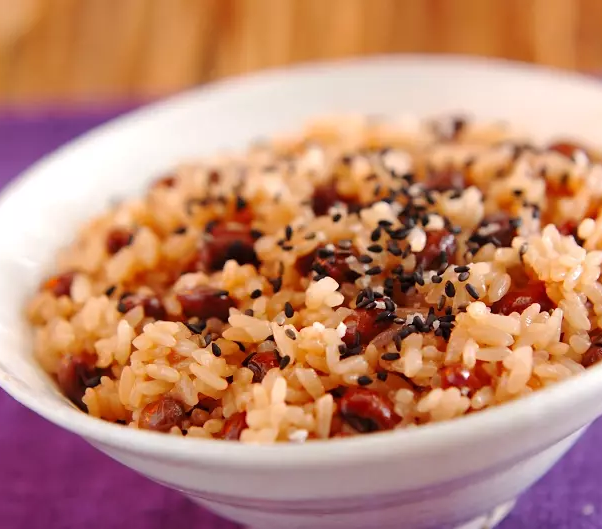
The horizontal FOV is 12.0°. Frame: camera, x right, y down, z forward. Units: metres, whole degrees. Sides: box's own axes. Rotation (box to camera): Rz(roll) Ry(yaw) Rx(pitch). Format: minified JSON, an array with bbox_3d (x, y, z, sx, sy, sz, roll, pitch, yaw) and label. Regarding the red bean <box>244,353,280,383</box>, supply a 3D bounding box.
[{"bbox_3d":[-0.006,0.016,0.450,0.008,0.005,0.006,-12,33,-9],"label":"red bean"}]

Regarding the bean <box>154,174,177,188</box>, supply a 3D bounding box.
[{"bbox_3d":[-0.024,-0.014,0.504,0.008,0.005,0.006,-10,32,-5],"label":"bean"}]

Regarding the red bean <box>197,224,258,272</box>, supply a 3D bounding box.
[{"bbox_3d":[-0.012,-0.003,0.471,0.010,0.007,0.007,-1,31,12],"label":"red bean"}]

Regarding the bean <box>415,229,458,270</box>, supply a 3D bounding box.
[{"bbox_3d":[0.022,-0.002,0.462,0.006,0.006,0.009,14,37,33],"label":"bean"}]

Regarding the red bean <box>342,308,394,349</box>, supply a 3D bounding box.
[{"bbox_3d":[0.010,0.010,0.444,0.009,0.006,0.006,-25,34,-27],"label":"red bean"}]

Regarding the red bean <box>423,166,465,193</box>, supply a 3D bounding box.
[{"bbox_3d":[0.025,-0.014,0.491,0.009,0.006,0.006,0,33,11],"label":"red bean"}]

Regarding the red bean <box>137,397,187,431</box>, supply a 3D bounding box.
[{"bbox_3d":[-0.021,0.023,0.434,0.008,0.006,0.006,-11,30,-5],"label":"red bean"}]

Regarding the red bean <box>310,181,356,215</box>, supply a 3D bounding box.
[{"bbox_3d":[0.006,-0.011,0.487,0.009,0.006,0.006,6,34,19],"label":"red bean"}]

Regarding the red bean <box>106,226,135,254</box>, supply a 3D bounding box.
[{"bbox_3d":[-0.031,-0.004,0.481,0.007,0.006,0.006,-28,36,-31],"label":"red bean"}]

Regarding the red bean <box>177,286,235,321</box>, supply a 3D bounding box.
[{"bbox_3d":[-0.015,0.006,0.456,0.010,0.006,0.006,8,34,25],"label":"red bean"}]

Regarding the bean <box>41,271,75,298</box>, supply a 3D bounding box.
[{"bbox_3d":[-0.040,0.003,0.481,0.008,0.005,0.006,-17,34,-17],"label":"bean"}]

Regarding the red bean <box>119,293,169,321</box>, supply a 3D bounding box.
[{"bbox_3d":[-0.026,0.007,0.468,0.009,0.005,0.006,8,35,22],"label":"red bean"}]

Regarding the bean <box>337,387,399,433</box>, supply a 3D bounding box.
[{"bbox_3d":[0.011,0.022,0.440,0.009,0.006,0.006,18,40,34],"label":"bean"}]

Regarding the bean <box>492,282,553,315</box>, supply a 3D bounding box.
[{"bbox_3d":[0.035,0.005,0.447,0.010,0.006,0.006,-8,30,-1],"label":"bean"}]

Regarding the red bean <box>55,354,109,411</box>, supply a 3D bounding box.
[{"bbox_3d":[-0.034,0.018,0.445,0.007,0.007,0.009,-28,36,-31],"label":"red bean"}]

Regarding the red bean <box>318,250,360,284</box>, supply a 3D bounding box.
[{"bbox_3d":[0.006,0.000,0.460,0.009,0.006,0.006,8,34,25],"label":"red bean"}]

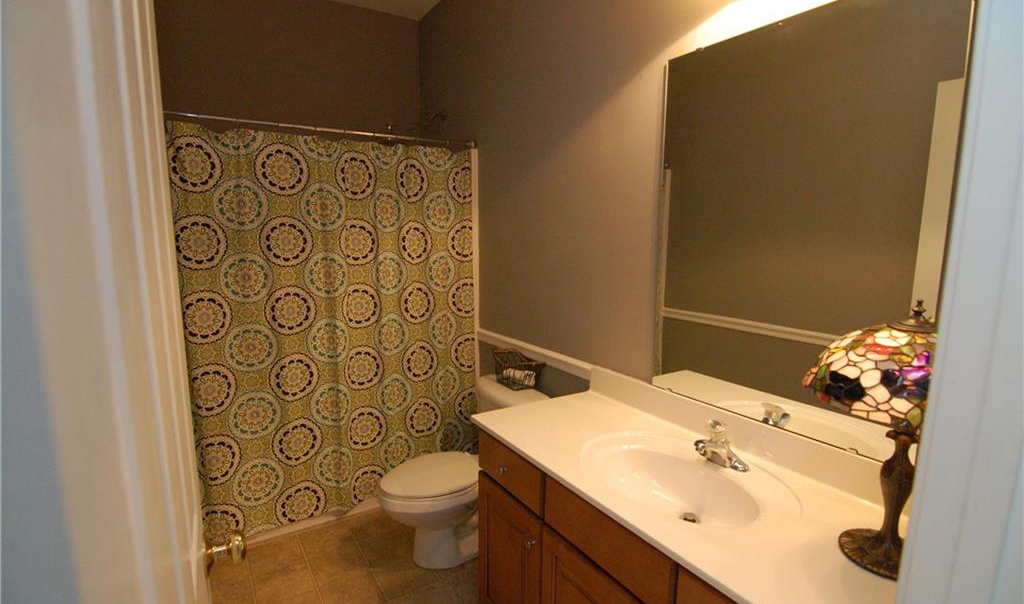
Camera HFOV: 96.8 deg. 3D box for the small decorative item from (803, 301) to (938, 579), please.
[{"bbox_3d":[0.765,0.259,0.892,0.325,0.520,0.325,-5,9,-34],"label":"small decorative item"}]

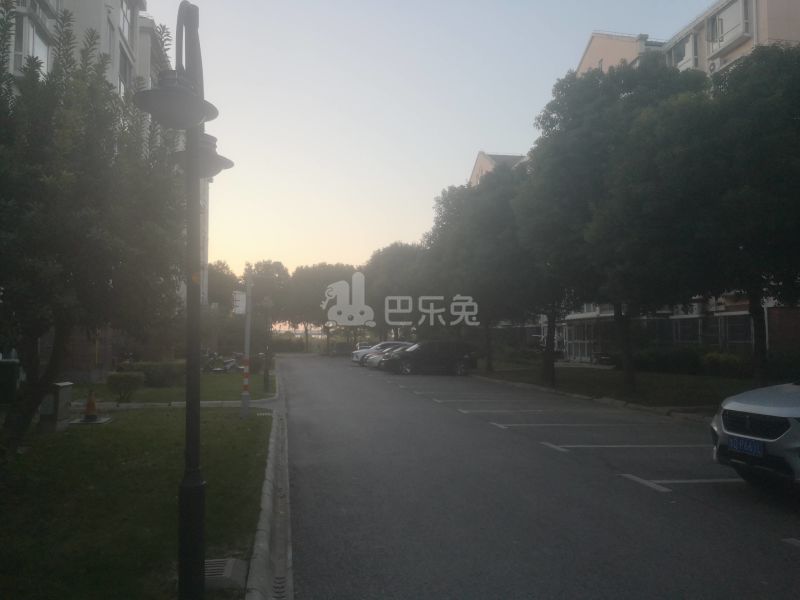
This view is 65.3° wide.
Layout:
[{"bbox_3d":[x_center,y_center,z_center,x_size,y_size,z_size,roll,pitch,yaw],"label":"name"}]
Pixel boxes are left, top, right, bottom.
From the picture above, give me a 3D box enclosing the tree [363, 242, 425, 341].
[{"bbox_3d":[-0.069,-0.005,51.833,6.000,10.000,6.200,1,-4,-11],"label":"tree"}]

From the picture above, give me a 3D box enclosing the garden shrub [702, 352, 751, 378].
[{"bbox_3d":[13.750,2.760,26.300,1.400,1.080,1.900,1,-4,-11],"label":"garden shrub"}]

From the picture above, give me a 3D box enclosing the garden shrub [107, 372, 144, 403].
[{"bbox_3d":[-7.000,2.230,15.900,0.920,0.760,0.920,0,-4,0],"label":"garden shrub"}]

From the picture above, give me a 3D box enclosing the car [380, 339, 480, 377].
[{"bbox_3d":[1.470,2.910,31.000,4.550,1.650,1.840,1,-4,-7],"label":"car"}]

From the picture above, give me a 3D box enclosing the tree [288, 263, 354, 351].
[{"bbox_3d":[-9.126,1.183,73.347,7.400,10.400,7.000,1,-4,-11],"label":"tree"}]

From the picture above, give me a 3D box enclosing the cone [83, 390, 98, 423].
[{"bbox_3d":[-6.076,2.094,12.250,0.340,0.620,0.340,0,-4,11],"label":"cone"}]

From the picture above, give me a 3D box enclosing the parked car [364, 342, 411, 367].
[{"bbox_3d":[0.249,3.401,37.651,4.500,1.520,1.780,1,-4,-11],"label":"parked car"}]

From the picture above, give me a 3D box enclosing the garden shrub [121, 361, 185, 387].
[{"bbox_3d":[-8.450,2.540,21.400,2.150,0.880,1.300,1,-4,-11],"label":"garden shrub"}]

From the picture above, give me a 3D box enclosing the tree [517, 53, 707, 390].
[{"bbox_3d":[6.901,-2.333,20.353,5.800,10.600,6.000,1,-4,-11],"label":"tree"}]

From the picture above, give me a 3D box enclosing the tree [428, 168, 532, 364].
[{"bbox_3d":[4.390,-1.458,32.347,6.000,10.400,6.000,1,-4,-11],"label":"tree"}]

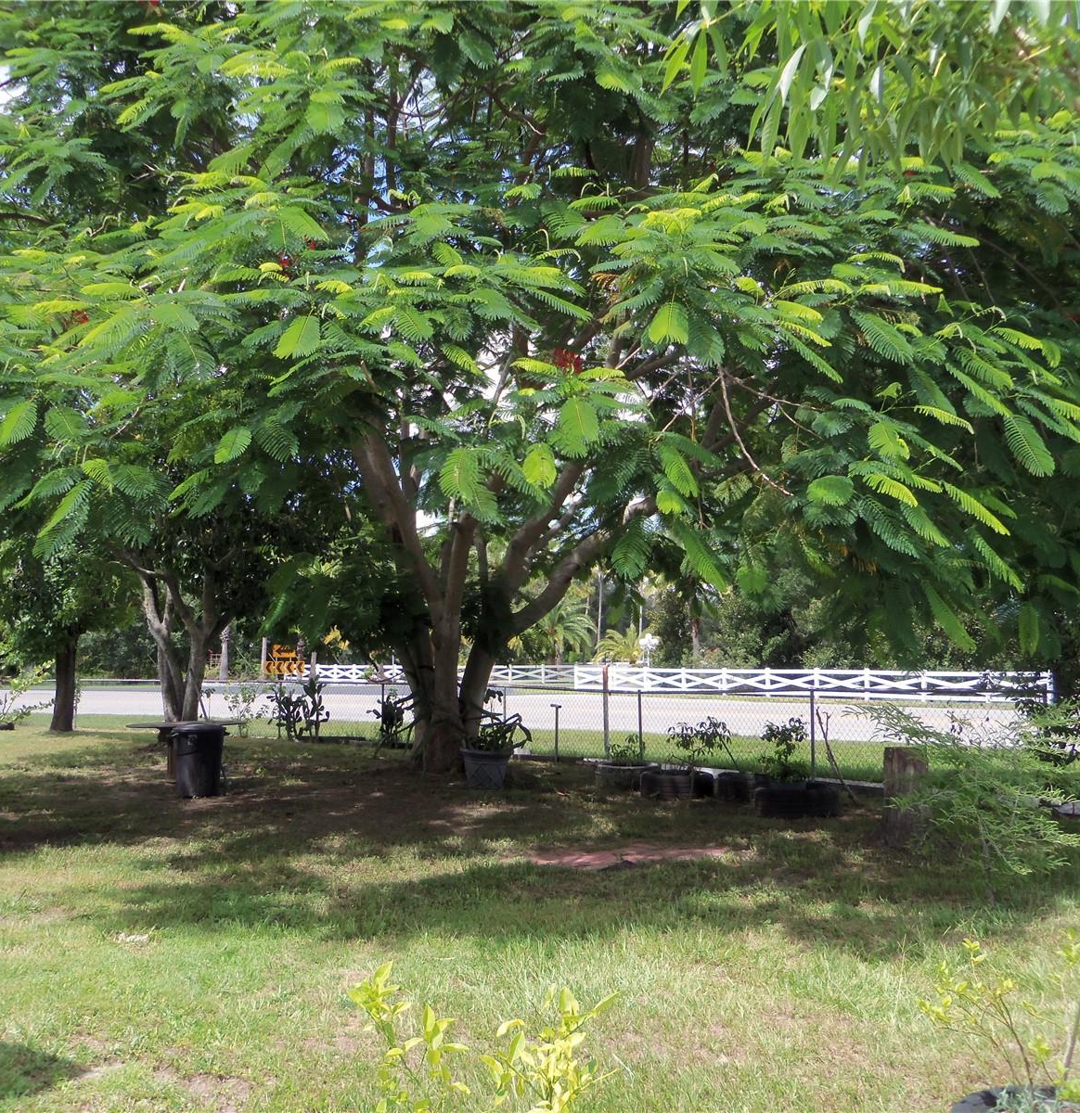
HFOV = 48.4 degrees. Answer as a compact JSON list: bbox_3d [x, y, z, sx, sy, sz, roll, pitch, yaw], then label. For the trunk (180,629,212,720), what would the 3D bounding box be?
[{"bbox_3d":[-6.185,2.305,21.600,0.500,2.040,0.420,1,-5,-16],"label":"trunk"}]

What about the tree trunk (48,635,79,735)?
[{"bbox_3d":[-10.440,2.807,26.300,0.580,2.120,0.520,2,-6,-22],"label":"tree trunk"}]

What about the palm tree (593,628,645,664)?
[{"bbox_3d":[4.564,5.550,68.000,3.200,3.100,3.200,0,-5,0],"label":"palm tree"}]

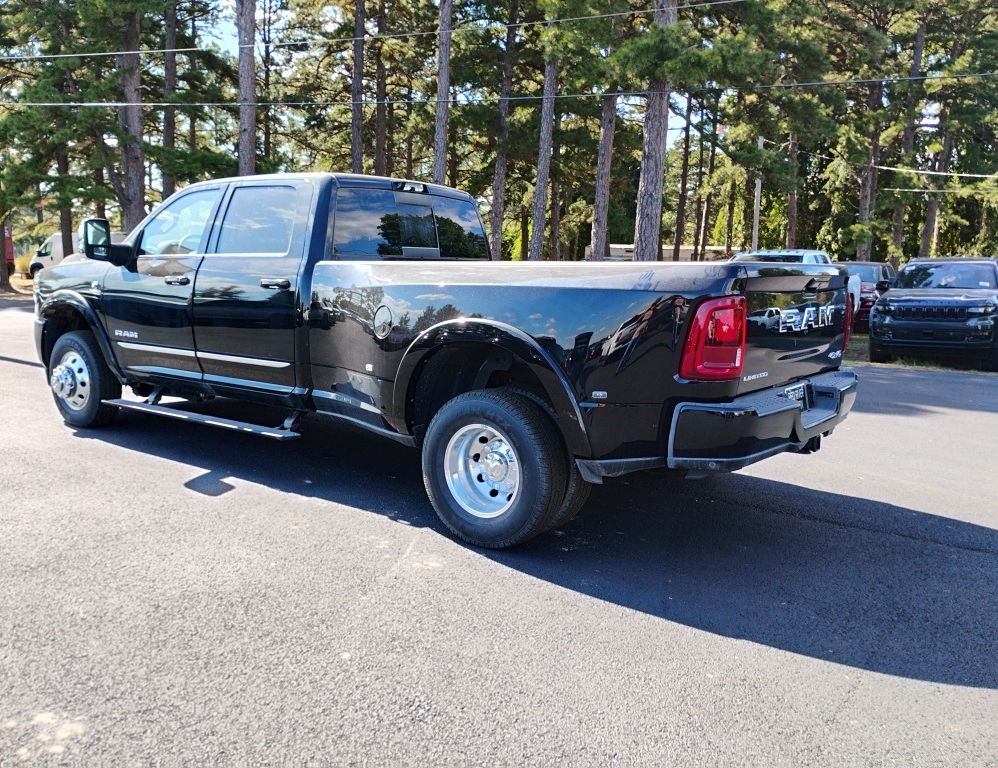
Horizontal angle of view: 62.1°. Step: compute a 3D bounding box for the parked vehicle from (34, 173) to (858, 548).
[{"bbox_3d":[-0.988,-0.490,5.961,6.620,1.960,2.460,7,10,36],"label":"parked vehicle"}]

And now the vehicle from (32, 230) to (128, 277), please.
[{"bbox_3d":[-23.078,-6.895,45.089,5.650,2.550,2.080,5,9,29],"label":"vehicle"}]

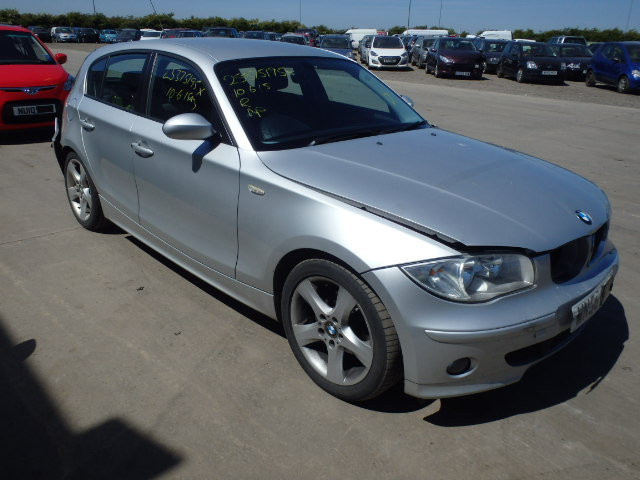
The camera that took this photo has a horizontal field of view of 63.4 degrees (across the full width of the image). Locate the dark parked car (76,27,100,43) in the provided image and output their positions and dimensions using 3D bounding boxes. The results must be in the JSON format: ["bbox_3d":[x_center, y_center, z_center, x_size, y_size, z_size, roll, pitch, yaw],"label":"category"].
[{"bbox_3d":[-23.975,-21.159,53.500,1.740,1.470,4.200,-10,25,-29],"label":"dark parked car"}]

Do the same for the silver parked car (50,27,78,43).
[{"bbox_3d":[-26.204,-21.097,53.200,1.730,1.480,4.200,-12,25,-31],"label":"silver parked car"}]

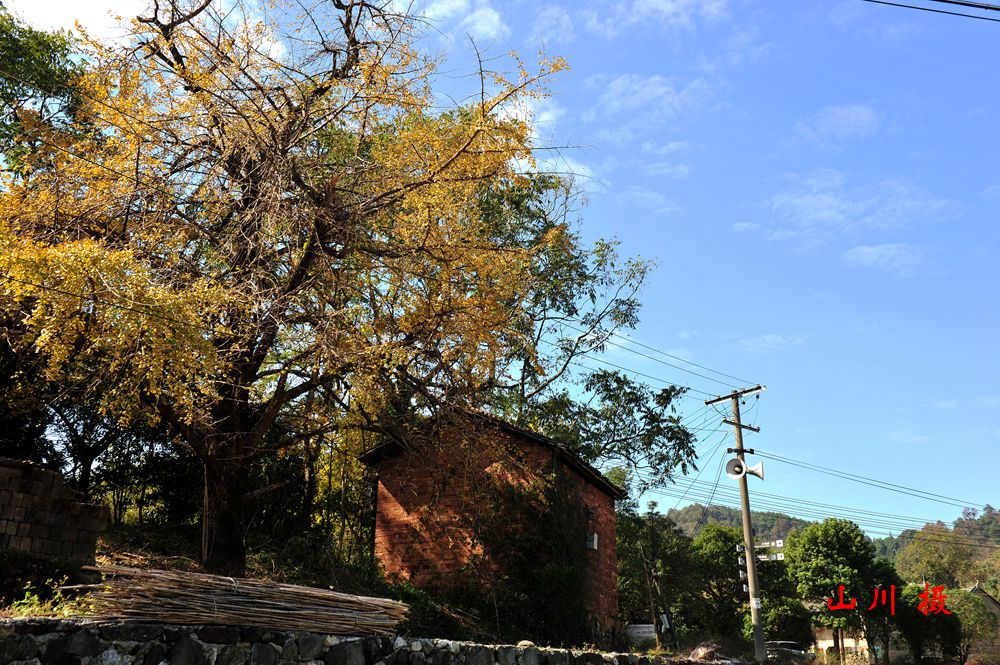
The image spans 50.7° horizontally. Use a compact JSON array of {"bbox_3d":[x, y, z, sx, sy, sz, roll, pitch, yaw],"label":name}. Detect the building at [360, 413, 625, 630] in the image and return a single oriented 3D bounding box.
[{"bbox_3d":[0.050,4.009,21.734,4.078,3.686,4.908,-7,-21,20],"label":"building"}]

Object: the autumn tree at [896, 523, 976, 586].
[{"bbox_3d":[39.227,20.807,95.000,7.300,7.500,7.200,-8,-21,21],"label":"autumn tree"}]

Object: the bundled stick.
[{"bbox_3d":[-2.118,2.314,8.887,2.744,0.400,0.500,13,-24,-32],"label":"bundled stick"}]

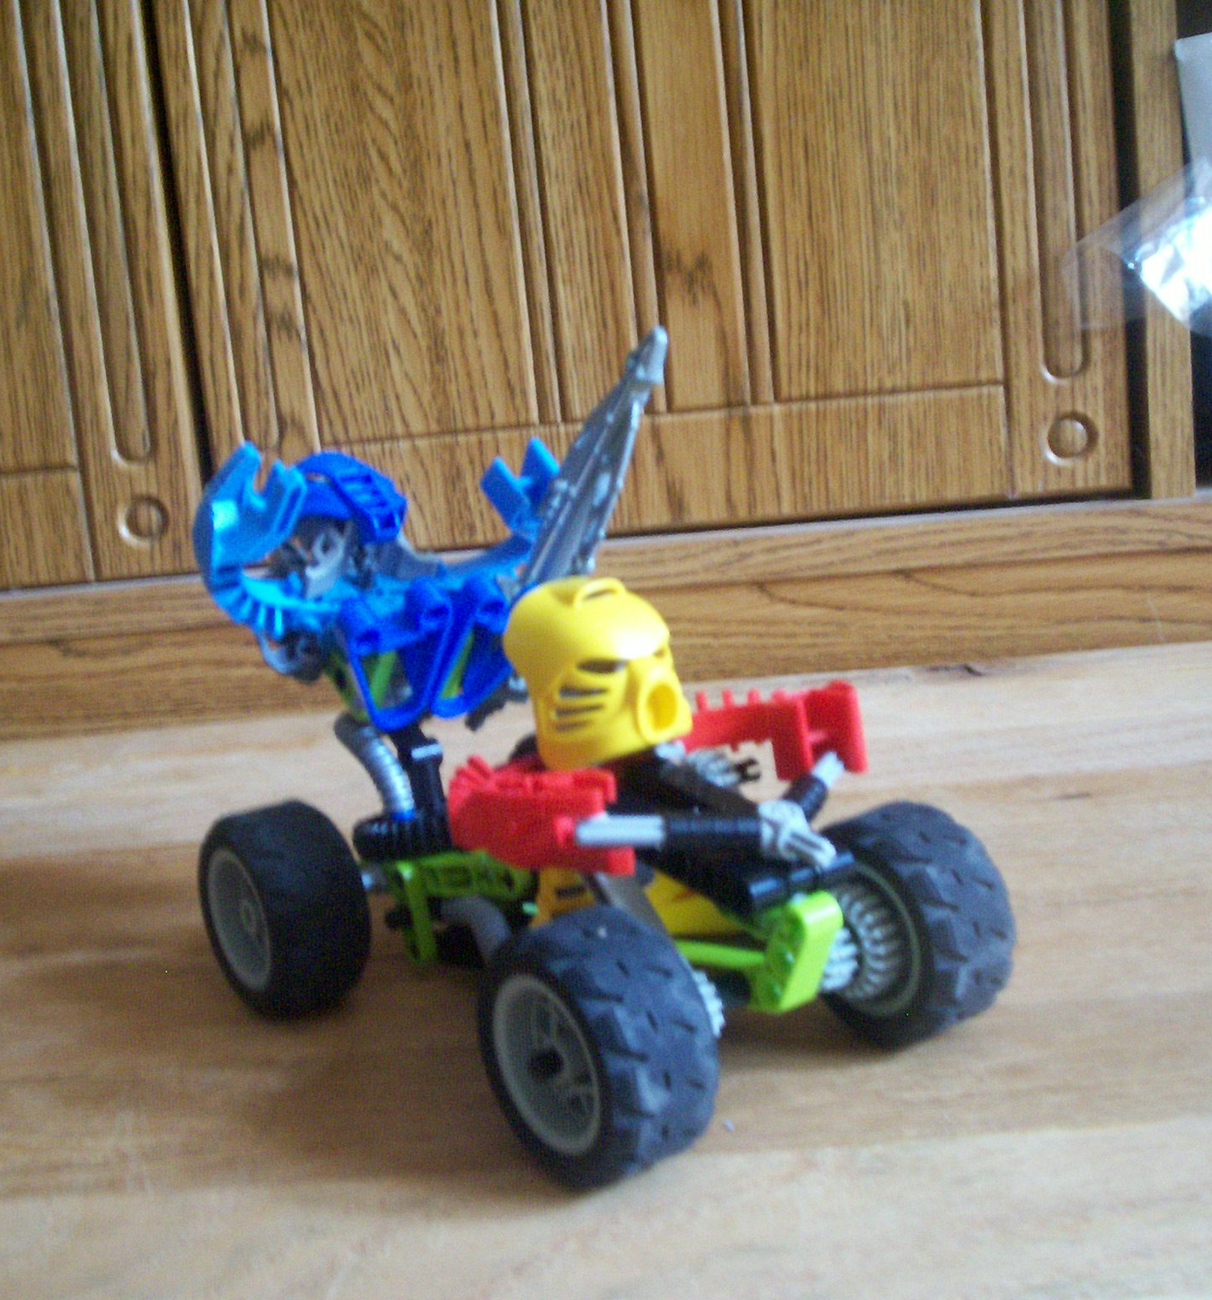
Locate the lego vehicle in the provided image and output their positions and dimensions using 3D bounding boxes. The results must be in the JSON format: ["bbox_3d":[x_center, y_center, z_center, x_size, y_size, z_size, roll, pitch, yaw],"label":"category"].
[{"bbox_3d":[-0.014,0.008,0.354,0.098,0.135,0.168,-12,11,-36],"label":"lego vehicle"}]

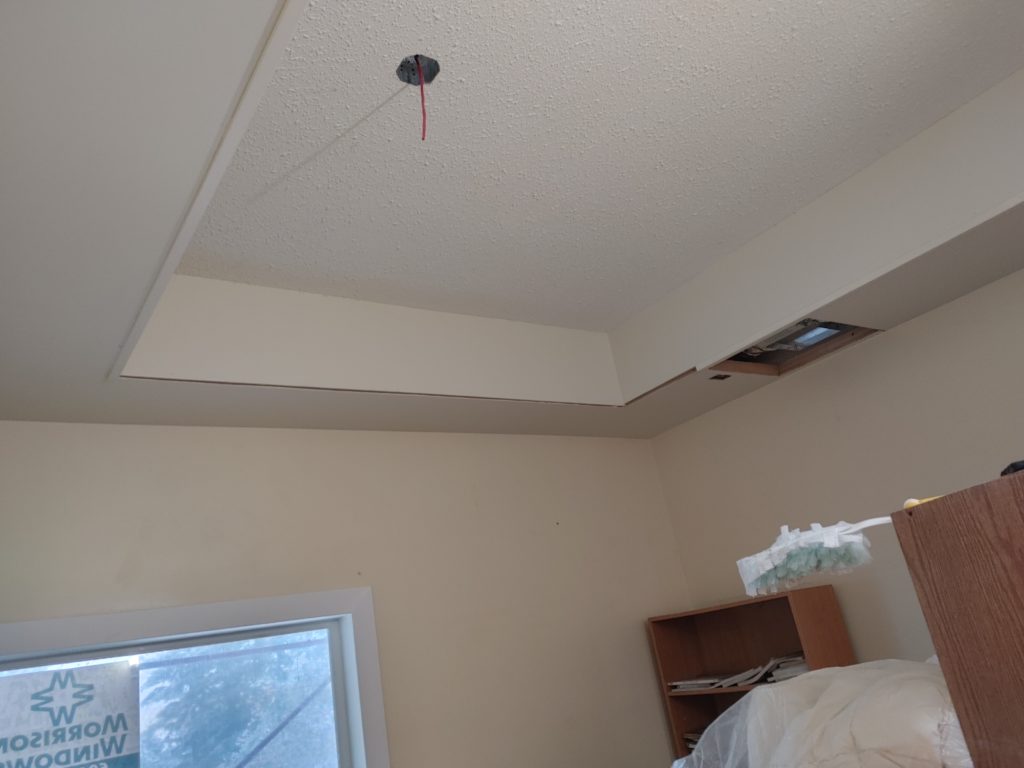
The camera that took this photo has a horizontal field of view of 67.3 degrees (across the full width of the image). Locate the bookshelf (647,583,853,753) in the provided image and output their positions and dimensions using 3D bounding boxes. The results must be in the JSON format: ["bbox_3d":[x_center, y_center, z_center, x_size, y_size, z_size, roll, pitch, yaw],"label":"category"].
[{"bbox_3d":[1.123,1.743,3.071,0.300,1.700,0.770,4,-24,-37],"label":"bookshelf"}]

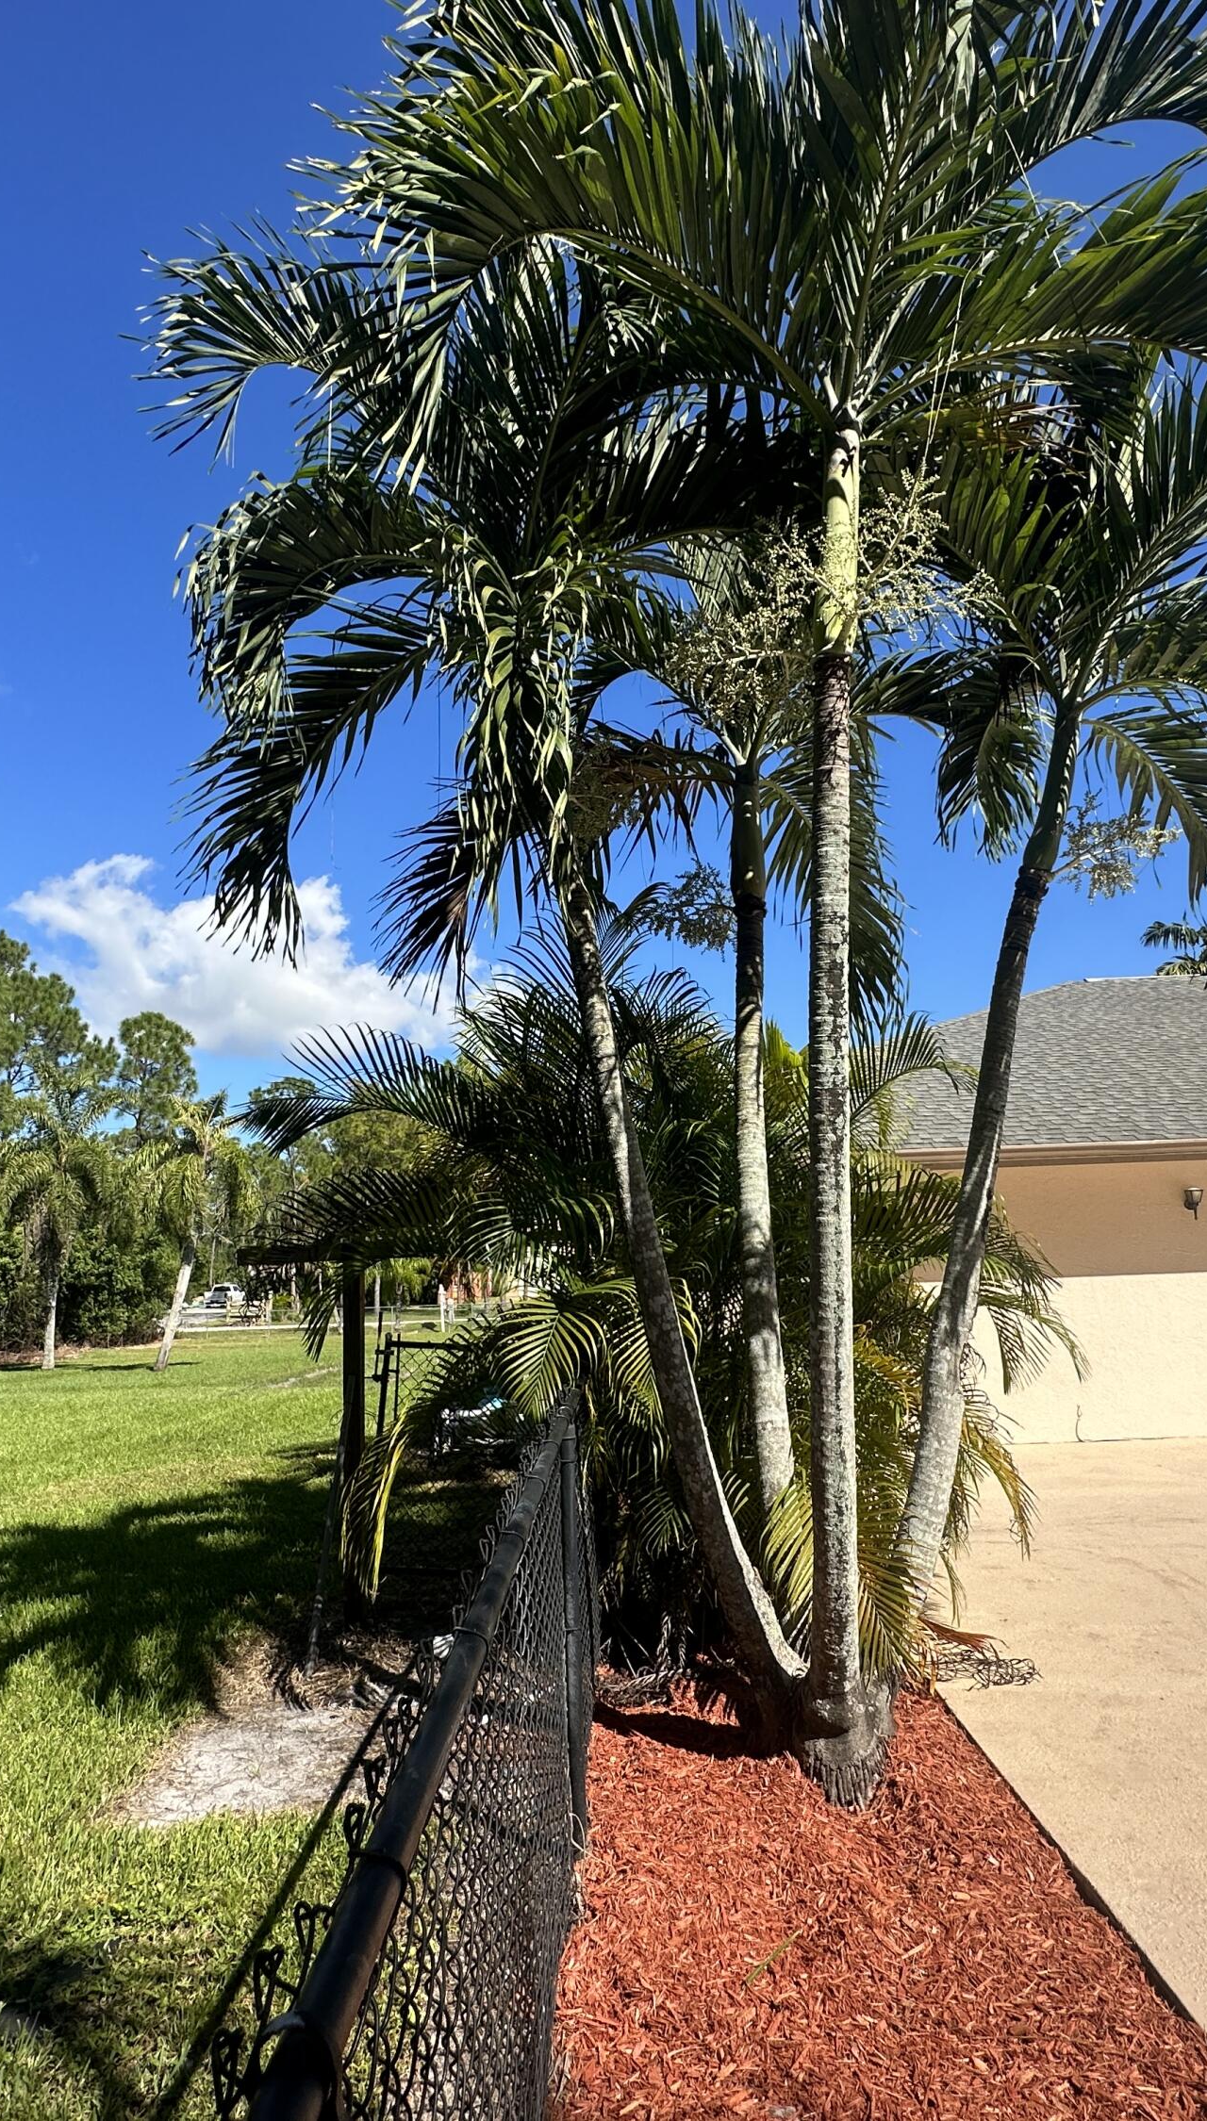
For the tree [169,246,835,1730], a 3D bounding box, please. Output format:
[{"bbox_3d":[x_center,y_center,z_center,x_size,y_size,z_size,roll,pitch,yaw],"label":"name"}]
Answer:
[{"bbox_3d":[-0.445,-0.523,4.588,2.800,5.800,2.400,-2,-11,0],"label":"tree"}]

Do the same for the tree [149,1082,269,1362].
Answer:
[{"bbox_3d":[-8.344,3.440,24.183,2.628,5.989,2.628,-2,-11,0],"label":"tree"}]

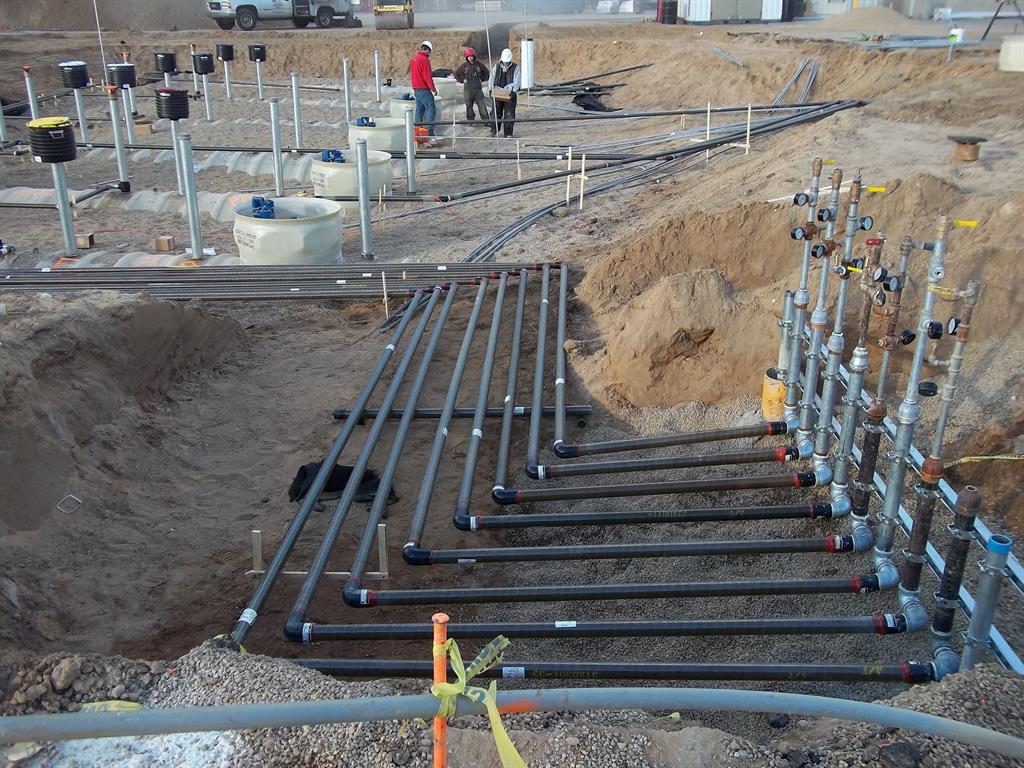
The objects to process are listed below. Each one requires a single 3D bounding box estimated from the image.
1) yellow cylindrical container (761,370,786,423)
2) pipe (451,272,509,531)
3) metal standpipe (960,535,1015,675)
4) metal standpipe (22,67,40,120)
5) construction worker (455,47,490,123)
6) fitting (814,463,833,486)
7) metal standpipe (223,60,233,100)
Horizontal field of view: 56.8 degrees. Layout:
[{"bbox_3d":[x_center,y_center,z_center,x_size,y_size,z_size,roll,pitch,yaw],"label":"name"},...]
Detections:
[{"bbox_3d":[1.672,0.067,5.832,0.220,0.270,0.220,0,22,0],"label":"yellow cylindrical container"},{"bbox_3d":[-0.150,-0.174,6.681,0.070,0.066,4.614,1,21,2],"label":"pipe"},{"bbox_3d":[1.503,0.746,3.026,0.065,0.560,0.065,1,22,2],"label":"metal standpipe"},{"bbox_3d":[-9.548,-5.527,18.893,0.130,1.539,0.130,0,22,0],"label":"metal standpipe"},{"bbox_3d":[-0.886,-6.633,21.224,0.780,1.695,0.420,0,23,0],"label":"construction worker"},{"bbox_3d":[1.554,0.451,4.716,0.090,0.093,0.083,1,22,2],"label":"fitting"},{"bbox_3d":[-7.962,-8.506,26.543,0.115,1.045,0.115,0,23,0],"label":"metal standpipe"}]

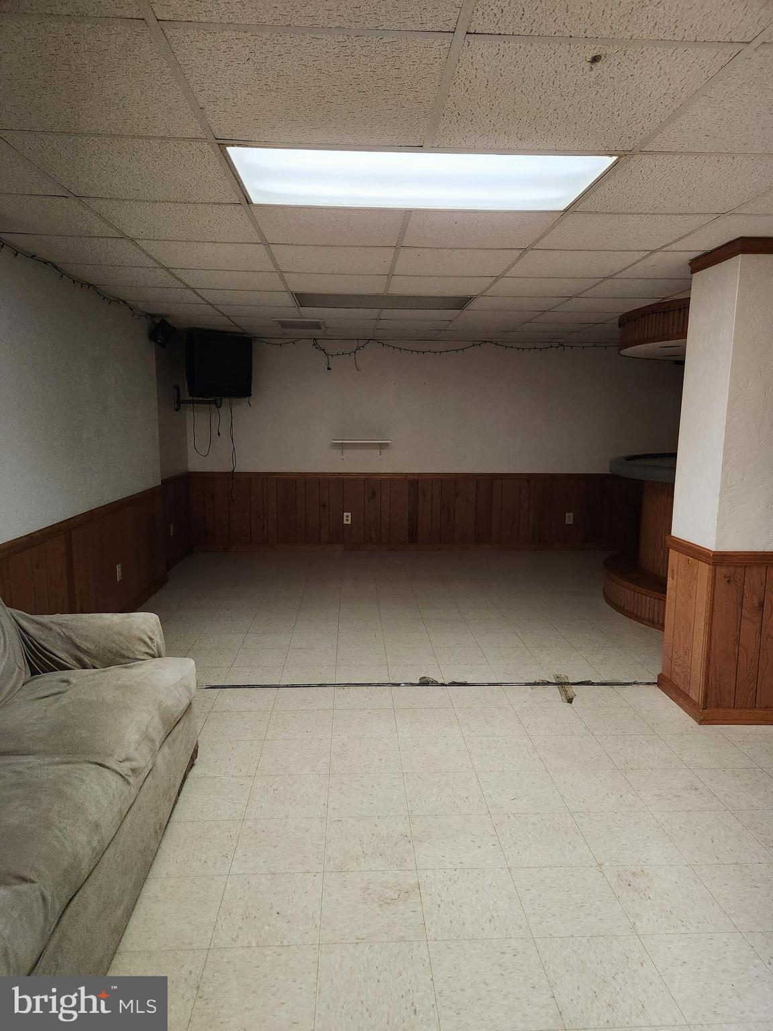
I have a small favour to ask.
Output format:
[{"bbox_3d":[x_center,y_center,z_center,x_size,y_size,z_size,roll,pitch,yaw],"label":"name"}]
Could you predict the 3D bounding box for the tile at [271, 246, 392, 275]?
[{"bbox_3d":[-0.264,-1.304,3.484,0.600,0.020,0.600,0,8,-3],"label":"tile"}]

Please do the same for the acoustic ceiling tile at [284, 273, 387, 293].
[{"bbox_3d":[-0.293,-1.386,4.070,0.595,0.020,0.595,0,9,-3],"label":"acoustic ceiling tile"}]

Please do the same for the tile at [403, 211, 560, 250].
[{"bbox_3d":[0.374,-1.206,2.893,0.600,0.025,0.600,0,8,-3],"label":"tile"}]

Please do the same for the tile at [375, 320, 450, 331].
[{"bbox_3d":[0.227,-1.669,5.965,0.600,0.020,0.600,0,8,-3],"label":"tile"}]

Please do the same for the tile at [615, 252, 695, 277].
[{"bbox_3d":[1.553,-1.290,3.543,0.600,0.025,0.600,0,8,-3],"label":"tile"}]

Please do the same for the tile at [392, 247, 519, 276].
[{"bbox_3d":[0.343,-1.296,3.500,0.600,0.025,0.600,0,8,-3],"label":"tile"}]

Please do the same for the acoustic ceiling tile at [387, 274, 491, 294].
[{"bbox_3d":[0.318,-1.395,4.134,0.600,0.020,0.600,0,8,-3],"label":"acoustic ceiling tile"}]

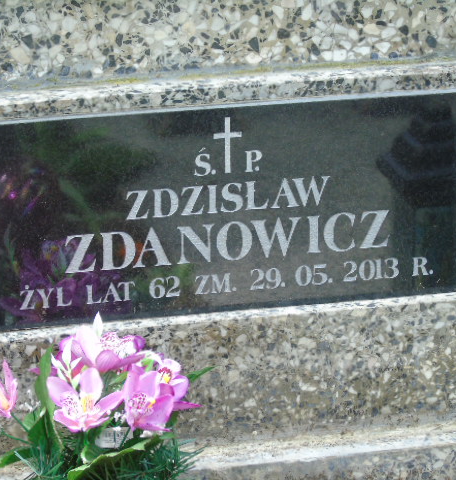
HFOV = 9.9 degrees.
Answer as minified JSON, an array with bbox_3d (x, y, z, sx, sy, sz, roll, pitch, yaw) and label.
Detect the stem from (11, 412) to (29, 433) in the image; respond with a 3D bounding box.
[{"bbox_3d":[-0.178,0.156,2.250,0.003,0.024,0.003,-44,9,0],"label":"stem"}]

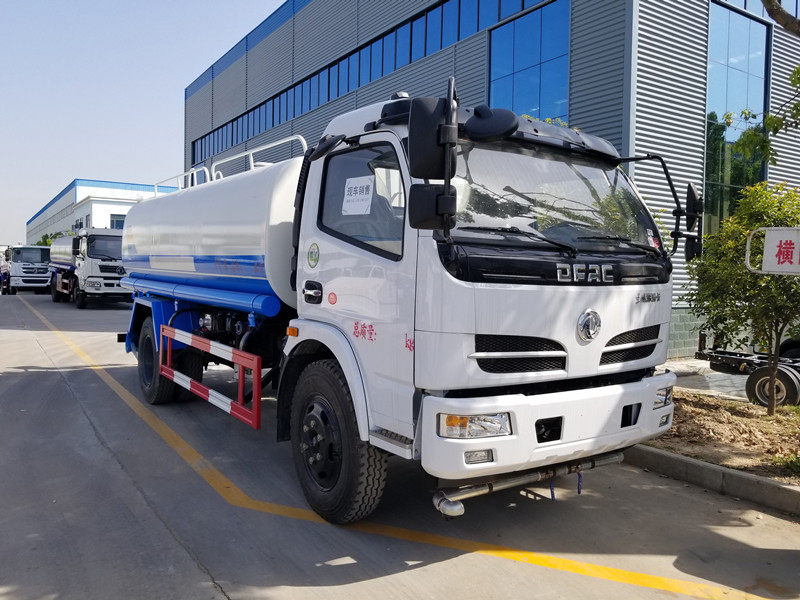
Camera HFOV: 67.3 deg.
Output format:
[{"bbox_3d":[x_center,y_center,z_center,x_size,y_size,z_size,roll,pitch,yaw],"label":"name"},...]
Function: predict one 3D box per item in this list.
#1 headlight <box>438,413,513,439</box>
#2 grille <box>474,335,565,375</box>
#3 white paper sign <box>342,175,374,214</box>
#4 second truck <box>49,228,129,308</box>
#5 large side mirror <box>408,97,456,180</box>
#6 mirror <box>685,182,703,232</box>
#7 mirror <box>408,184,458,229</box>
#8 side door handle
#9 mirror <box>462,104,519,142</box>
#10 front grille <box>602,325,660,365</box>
[{"bbox_3d":[0.361,0.616,2.954,0.390,0.125,0.130,1,3,-26],"label":"headlight"},{"bbox_3d":[0.635,0.281,3.167,0.670,0.235,0.080,0,3,-33],"label":"grille"},{"bbox_3d":[-0.234,-0.581,3.368,0.004,0.210,0.297,6,2,-36],"label":"white paper sign"},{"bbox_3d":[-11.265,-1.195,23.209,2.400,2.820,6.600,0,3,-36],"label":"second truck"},{"bbox_3d":[0.156,-0.777,2.890,0.225,0.385,0.090,2,2,-5],"label":"large side mirror"},{"bbox_3d":[2.044,-0.644,4.184,0.085,0.350,0.200,4,3,34],"label":"mirror"},{"bbox_3d":[0.157,-0.449,2.900,0.222,0.218,0.085,2,2,-5],"label":"mirror"},{"bbox_3d":[-0.560,-0.048,3.860,0.060,0.150,0.225,0,3,-36],"label":"side door handle"},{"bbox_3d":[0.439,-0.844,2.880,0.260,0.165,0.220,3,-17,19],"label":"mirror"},{"bbox_3d":[1.427,0.285,3.743,0.670,0.235,0.080,0,3,-39],"label":"front grille"}]

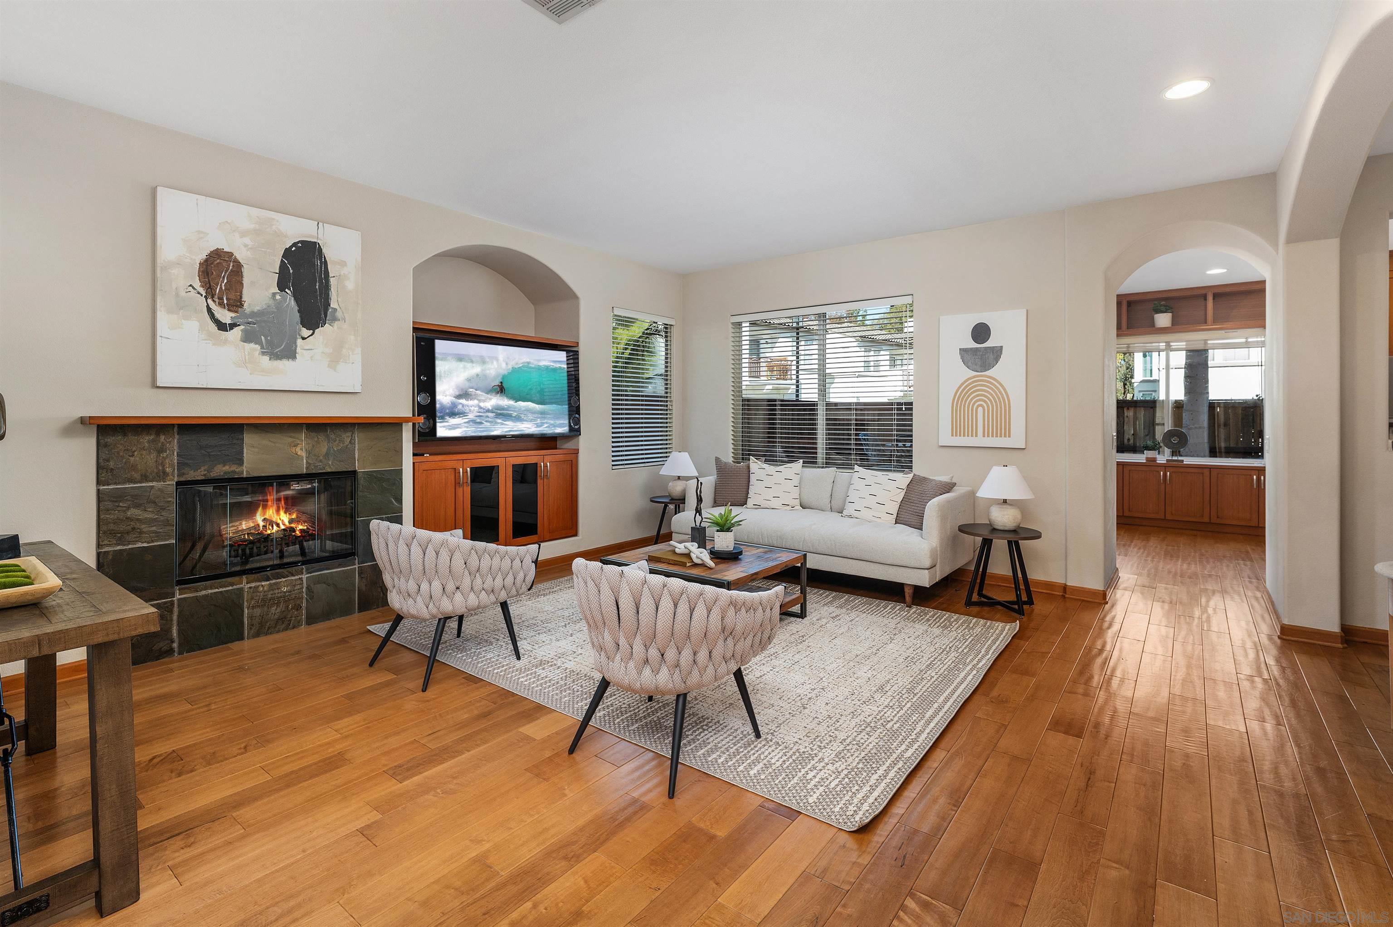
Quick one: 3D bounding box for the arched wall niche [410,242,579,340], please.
[{"bbox_3d":[-1.707,-1.331,4.945,0.600,0.640,1.465,3,4,36],"label":"arched wall niche"}]

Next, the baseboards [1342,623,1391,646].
[{"bbox_3d":[3.814,0.975,3.528,0.220,0.086,0.020,3,5,39],"label":"baseboards"}]

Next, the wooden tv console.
[{"bbox_3d":[-1.707,0.290,5.008,0.560,0.765,1.476,3,4,38],"label":"wooden tv console"}]

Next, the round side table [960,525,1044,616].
[{"bbox_3d":[2.009,0.689,4.095,0.490,0.505,0.490,3,4,38],"label":"round side table"}]

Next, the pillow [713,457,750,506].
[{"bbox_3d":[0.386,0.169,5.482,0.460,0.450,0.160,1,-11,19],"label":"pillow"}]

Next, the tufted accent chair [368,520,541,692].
[{"bbox_3d":[-1.285,0.645,3.156,0.740,0.740,0.660,3,4,38],"label":"tufted accent chair"}]

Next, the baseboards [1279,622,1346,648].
[{"bbox_3d":[3.414,0.952,3.436,0.270,0.083,0.030,3,4,38],"label":"baseboards"}]

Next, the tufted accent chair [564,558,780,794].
[{"bbox_3d":[-0.132,0.719,2.405,0.720,0.750,0.660,3,5,38],"label":"tufted accent chair"}]

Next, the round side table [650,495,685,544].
[{"bbox_3d":[-0.162,0.574,5.673,0.500,0.515,0.500,0,4,0],"label":"round side table"}]

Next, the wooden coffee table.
[{"bbox_3d":[0.065,0.776,3.859,0.920,0.404,0.870,3,5,38],"label":"wooden coffee table"}]

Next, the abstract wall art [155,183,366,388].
[{"bbox_3d":[-2.441,-0.925,3.533,0.040,1.010,0.980,3,4,36],"label":"abstract wall art"}]

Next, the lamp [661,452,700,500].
[{"bbox_3d":[-0.167,0.109,5.664,0.340,0.425,0.340,0,3,0],"label":"lamp"}]

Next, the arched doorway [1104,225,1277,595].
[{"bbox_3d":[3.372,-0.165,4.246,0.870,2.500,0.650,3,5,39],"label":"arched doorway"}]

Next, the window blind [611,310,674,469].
[{"bbox_3d":[-0.510,-0.721,6.079,0.060,1.500,0.889,3,4,38],"label":"window blind"}]

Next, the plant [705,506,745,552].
[{"bbox_3d":[0.178,0.399,3.931,0.250,0.280,0.250,3,5,38],"label":"plant"}]

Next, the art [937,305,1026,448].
[{"bbox_3d":[2.179,-0.633,4.721,0.614,1.022,0.035,3,5,39],"label":"art"}]

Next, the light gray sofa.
[{"bbox_3d":[0.955,0.472,4.987,2.141,0.800,1.006,3,4,38],"label":"light gray sofa"}]

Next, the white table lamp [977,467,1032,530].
[{"bbox_3d":[2.046,0.230,4.110,0.340,0.425,0.340,3,4,38],"label":"white table lamp"}]

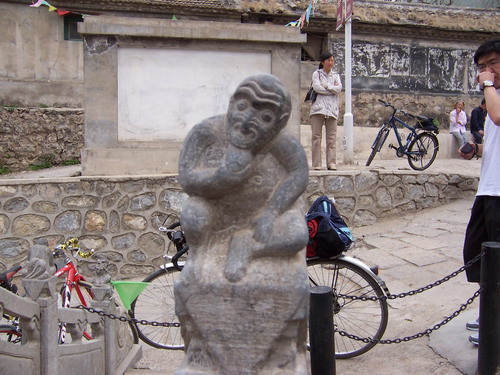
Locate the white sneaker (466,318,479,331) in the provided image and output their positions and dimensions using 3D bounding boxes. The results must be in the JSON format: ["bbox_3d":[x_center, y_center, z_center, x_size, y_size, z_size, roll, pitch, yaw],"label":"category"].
[{"bbox_3d":[1.450,0.815,2.880,0.285,0.110,0.105,0,3,12],"label":"white sneaker"}]

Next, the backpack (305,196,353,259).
[{"bbox_3d":[0.532,0.275,3.300,0.300,0.430,0.300,-9,0,22],"label":"backpack"}]

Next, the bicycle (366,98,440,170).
[{"bbox_3d":[2.450,-0.810,7.620,1.680,1.030,0.580,2,2,-25],"label":"bicycle"}]

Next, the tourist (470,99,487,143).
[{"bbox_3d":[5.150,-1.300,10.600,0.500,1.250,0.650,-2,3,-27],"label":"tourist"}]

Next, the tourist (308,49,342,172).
[{"bbox_3d":[1.055,-1.055,6.650,0.500,1.630,0.340,-1,3,-14],"label":"tourist"}]

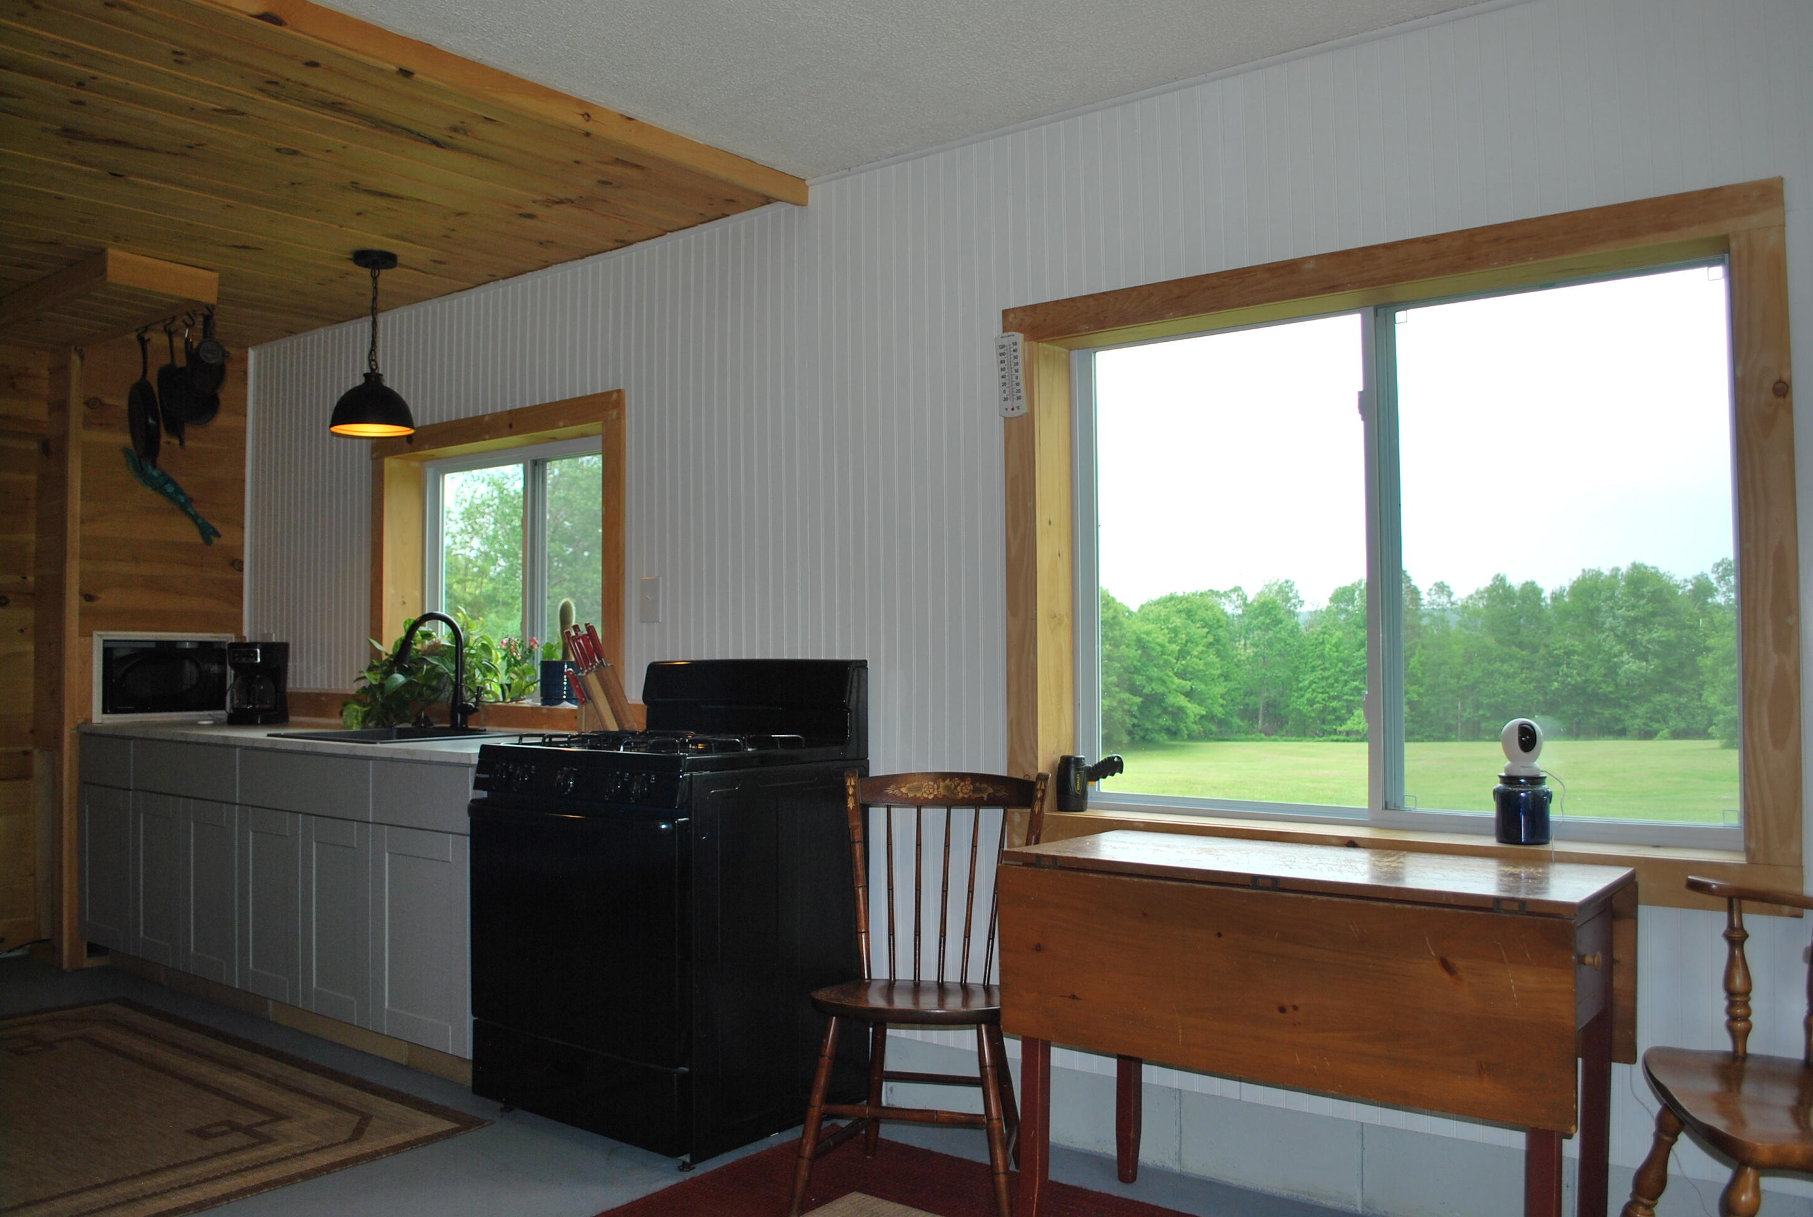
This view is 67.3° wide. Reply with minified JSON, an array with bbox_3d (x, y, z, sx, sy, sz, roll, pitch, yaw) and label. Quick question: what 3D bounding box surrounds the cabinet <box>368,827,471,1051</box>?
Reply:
[{"bbox_3d":[-1.146,0.895,3.926,0.470,0.576,0.580,-2,-2,38],"label":"cabinet"}]

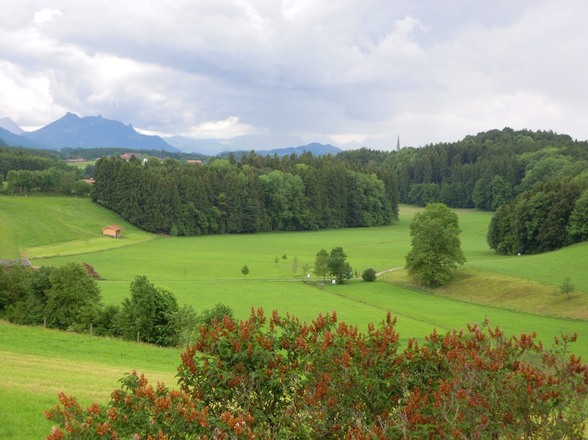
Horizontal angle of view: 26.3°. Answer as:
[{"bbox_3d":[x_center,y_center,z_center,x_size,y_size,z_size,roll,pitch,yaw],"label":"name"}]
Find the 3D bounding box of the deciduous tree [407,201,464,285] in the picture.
[{"bbox_3d":[31.047,5.474,275.000,12.900,18.400,12.700,0,3,0],"label":"deciduous tree"}]

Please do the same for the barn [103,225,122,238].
[{"bbox_3d":[-55.696,3.525,385.000,5.000,4.150,4.800,1,3,10],"label":"barn"}]

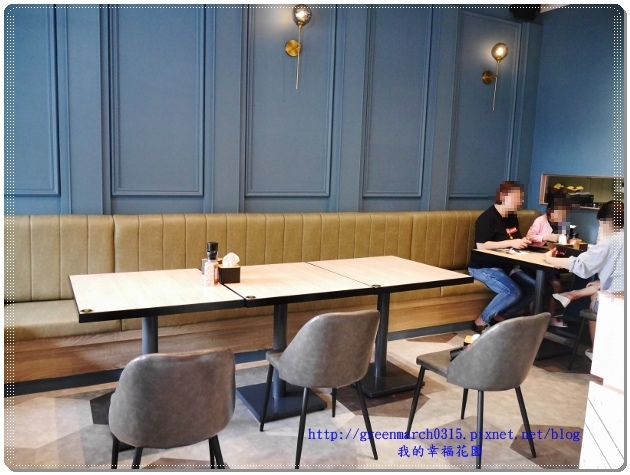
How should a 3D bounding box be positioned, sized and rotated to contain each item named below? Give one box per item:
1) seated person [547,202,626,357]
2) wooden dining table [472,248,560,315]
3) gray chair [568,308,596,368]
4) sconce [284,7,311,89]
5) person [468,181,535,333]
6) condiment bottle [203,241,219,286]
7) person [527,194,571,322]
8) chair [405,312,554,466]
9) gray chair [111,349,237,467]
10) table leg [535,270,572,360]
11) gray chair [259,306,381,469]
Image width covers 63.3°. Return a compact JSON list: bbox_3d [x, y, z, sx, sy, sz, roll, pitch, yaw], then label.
[{"bbox_3d":[2.053,0.343,3.778,0.477,1.227,0.815,-2,8,-29],"label":"seated person"},{"bbox_3d":[1.865,0.520,4.260,0.755,0.745,0.834,-2,8,-29],"label":"wooden dining table"},{"bbox_3d":[2.168,0.609,3.542,0.457,0.765,0.527,-2,8,-29],"label":"gray chair"},{"bbox_3d":[-0.116,-1.513,4.072,0.164,0.651,0.184,-2,8,-29],"label":"sconce"},{"bbox_3d":[1.634,0.182,4.519,0.467,1.336,0.695,-2,8,-29],"label":"person"},{"bbox_3d":[-0.559,0.139,2.761,0.058,0.221,0.058,3,7,11],"label":"condiment bottle"},{"bbox_3d":[2.236,0.201,4.932,0.417,1.237,0.596,-2,8,-29],"label":"person"},{"bbox_3d":[0.794,0.690,2.526,0.457,0.765,0.527,-3,9,-35],"label":"chair"},{"bbox_3d":[-0.526,0.716,1.960,0.457,0.765,0.527,-1,8,-20],"label":"gray chair"},{"bbox_3d":[1.839,0.546,4.226,0.417,0.700,0.467,-2,8,-29],"label":"table leg"},{"bbox_3d":[0.033,0.667,2.510,0.457,0.765,0.527,-1,8,-25],"label":"gray chair"}]

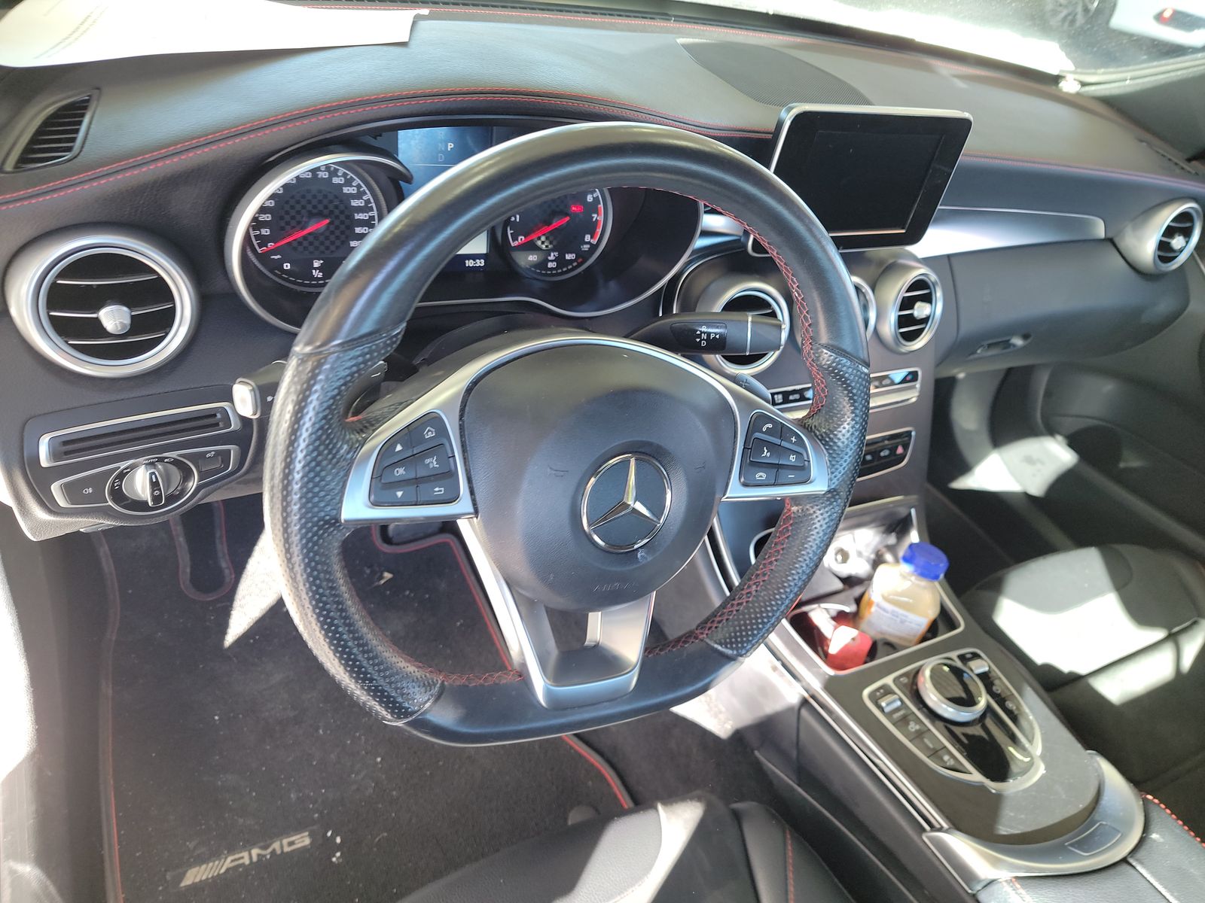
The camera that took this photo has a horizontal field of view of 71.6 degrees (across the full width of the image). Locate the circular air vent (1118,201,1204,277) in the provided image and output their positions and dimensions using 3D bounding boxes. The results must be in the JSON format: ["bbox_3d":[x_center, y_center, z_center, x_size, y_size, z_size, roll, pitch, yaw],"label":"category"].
[{"bbox_3d":[0.746,-0.288,1.110,0.108,0.104,0.053,-10,29,-26],"label":"circular air vent"}]

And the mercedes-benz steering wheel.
[{"bbox_3d":[0.004,0.004,0.481,0.372,0.358,0.100,-2,22,-30],"label":"mercedes-benz steering wheel"}]

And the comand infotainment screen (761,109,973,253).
[{"bbox_3d":[0.232,-0.249,0.762,0.226,0.131,0.028,-10,42,-26],"label":"comand infotainment screen"}]

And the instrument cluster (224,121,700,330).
[{"bbox_3d":[-0.093,-0.164,0.596,0.338,0.142,0.090,-11,29,-28],"label":"instrument cluster"}]

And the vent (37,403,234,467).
[{"bbox_3d":[-0.346,-0.018,0.621,0.130,0.028,0.025,-16,46,-31],"label":"vent"}]

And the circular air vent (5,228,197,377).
[{"bbox_3d":[-0.335,-0.103,0.568,0.108,0.104,0.053,-10,29,-26],"label":"circular air vent"}]

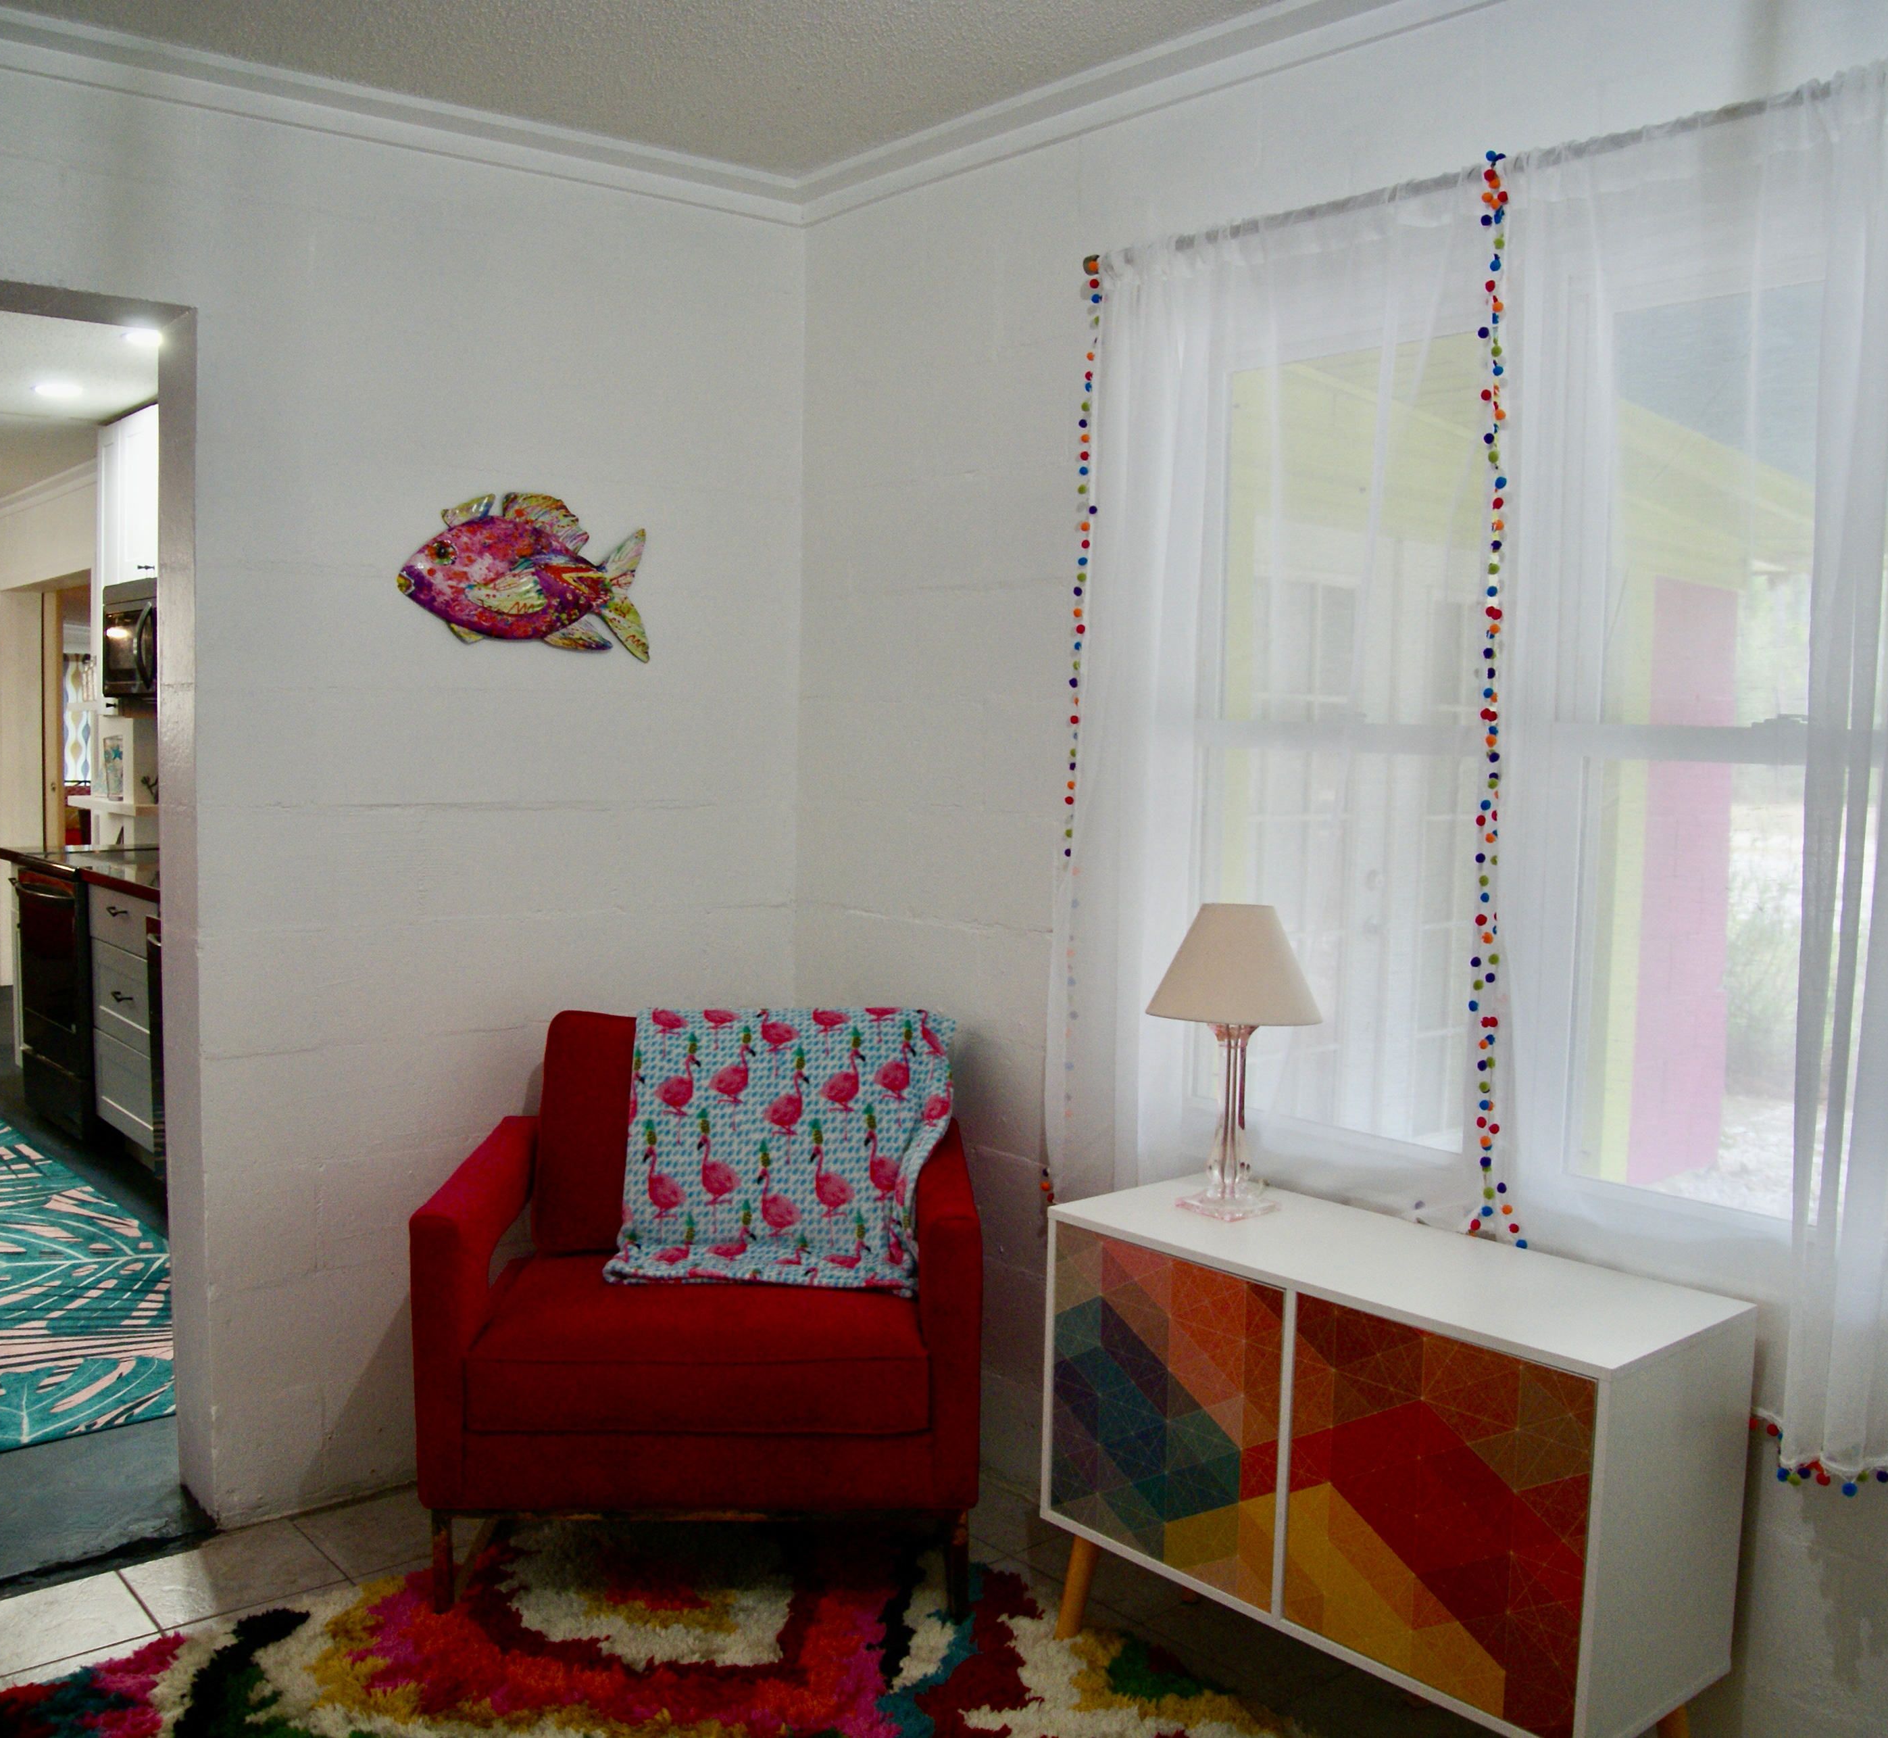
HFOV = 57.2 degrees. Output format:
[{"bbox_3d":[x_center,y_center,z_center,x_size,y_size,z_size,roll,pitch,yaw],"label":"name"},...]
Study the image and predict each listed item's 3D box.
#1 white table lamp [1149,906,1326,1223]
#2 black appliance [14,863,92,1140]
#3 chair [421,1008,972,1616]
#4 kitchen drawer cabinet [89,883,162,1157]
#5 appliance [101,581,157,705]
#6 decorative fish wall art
[{"bbox_3d":[0.429,0.277,2.577,0.260,0.450,0.260,1,5,0],"label":"white table lamp"},{"bbox_3d":[-2.614,0.416,5.789,0.660,0.900,0.760,-4,6,-41],"label":"black appliance"},{"bbox_3d":[-0.386,0.699,2.978,0.860,0.840,0.680,0,5,-2],"label":"chair"},{"bbox_3d":[-2.196,0.457,5.306,0.600,0.830,0.550,-4,6,-41],"label":"kitchen drawer cabinet"},{"bbox_3d":[-2.479,-0.749,5.758,0.390,0.400,0.760,-4,6,-41],"label":"appliance"},{"bbox_3d":[-0.749,-0.536,3.178,0.500,0.285,0.030,-4,6,-41],"label":"decorative fish wall art"}]

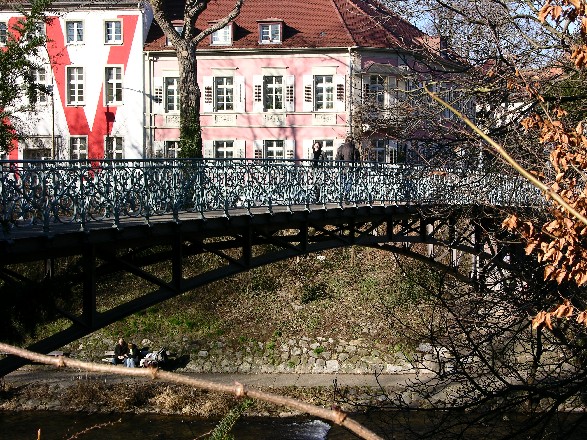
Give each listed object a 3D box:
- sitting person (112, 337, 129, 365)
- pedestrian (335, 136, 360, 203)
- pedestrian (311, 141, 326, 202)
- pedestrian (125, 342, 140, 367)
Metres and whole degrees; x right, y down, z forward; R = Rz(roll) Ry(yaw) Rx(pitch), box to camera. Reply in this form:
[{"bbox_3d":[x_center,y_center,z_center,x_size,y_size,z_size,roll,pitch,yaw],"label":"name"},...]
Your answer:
[{"bbox_3d":[-6.243,4.897,40.500,0.570,1.180,0.800,0,2,3],"label":"sitting person"},{"bbox_3d":[1.422,-1.292,29.200,0.600,1.770,0.400,1,2,24],"label":"pedestrian"},{"bbox_3d":[0.655,-1.269,29.900,0.480,1.660,0.400,1,2,25],"label":"pedestrian"},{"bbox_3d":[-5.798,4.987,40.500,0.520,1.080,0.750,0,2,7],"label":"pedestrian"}]

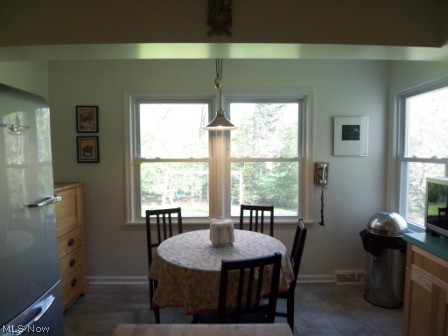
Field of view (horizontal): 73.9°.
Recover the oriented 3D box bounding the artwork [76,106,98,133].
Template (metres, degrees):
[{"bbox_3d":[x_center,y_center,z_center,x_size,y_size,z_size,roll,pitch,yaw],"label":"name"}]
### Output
[{"bbox_3d":[-1.461,-0.515,3.185,0.234,0.289,0.023,0,4,0],"label":"artwork"}]

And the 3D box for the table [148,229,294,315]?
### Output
[{"bbox_3d":[-0.012,0.998,2.392,1.070,0.756,1.070,0,3,0],"label":"table"}]

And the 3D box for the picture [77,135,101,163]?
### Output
[{"bbox_3d":[-1.460,-0.195,3.207,0.237,0.287,0.023,0,4,0],"label":"picture"}]

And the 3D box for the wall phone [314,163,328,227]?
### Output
[{"bbox_3d":[1.047,0.292,3.204,0.141,0.695,0.101,0,4,0],"label":"wall phone"}]

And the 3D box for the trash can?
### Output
[{"bbox_3d":[1.606,0.866,2.940,0.413,0.891,0.403,3,5,37],"label":"trash can"}]

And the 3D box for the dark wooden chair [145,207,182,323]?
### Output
[{"bbox_3d":[-0.483,0.878,2.732,0.413,0.906,0.493,-2,4,-25],"label":"dark wooden chair"}]

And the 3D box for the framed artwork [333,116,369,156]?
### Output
[{"bbox_3d":[1.365,-0.339,3.194,0.377,0.418,0.035,0,4,0],"label":"framed artwork"}]

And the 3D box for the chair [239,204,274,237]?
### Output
[{"bbox_3d":[0.302,0.865,2.893,0.413,0.906,0.493,1,4,12],"label":"chair"}]

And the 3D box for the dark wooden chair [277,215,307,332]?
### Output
[{"bbox_3d":[0.383,0.898,2.391,0.493,0.906,0.413,0,4,6],"label":"dark wooden chair"}]

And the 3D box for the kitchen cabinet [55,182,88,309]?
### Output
[{"bbox_3d":[-1.641,0.765,2.622,0.463,1.154,0.805,0,4,0],"label":"kitchen cabinet"}]

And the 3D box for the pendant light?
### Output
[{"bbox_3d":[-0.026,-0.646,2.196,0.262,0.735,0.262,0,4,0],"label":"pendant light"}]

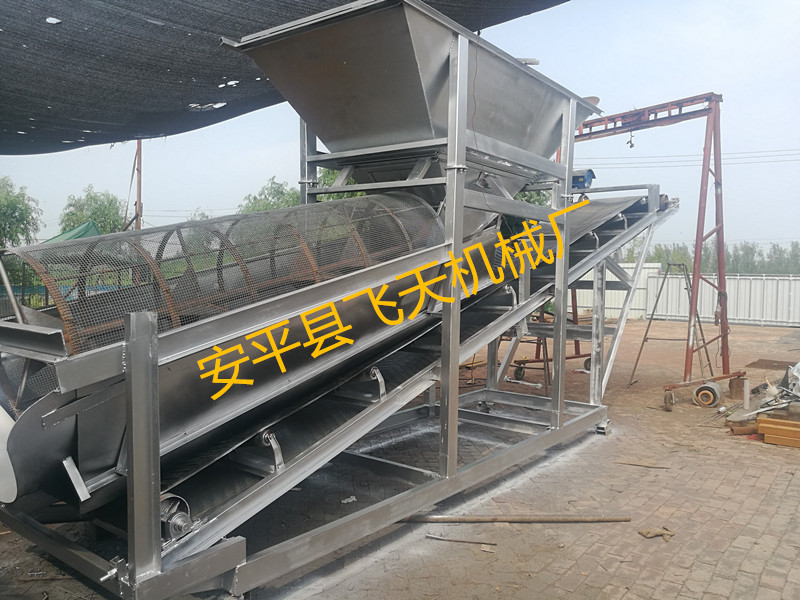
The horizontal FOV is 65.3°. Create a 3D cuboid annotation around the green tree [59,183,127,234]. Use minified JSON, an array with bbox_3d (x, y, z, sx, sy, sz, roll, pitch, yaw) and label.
[{"bbox_3d":[-17.170,-3.480,35.200,3.900,6.010,3.800,1,4,0],"label":"green tree"}]

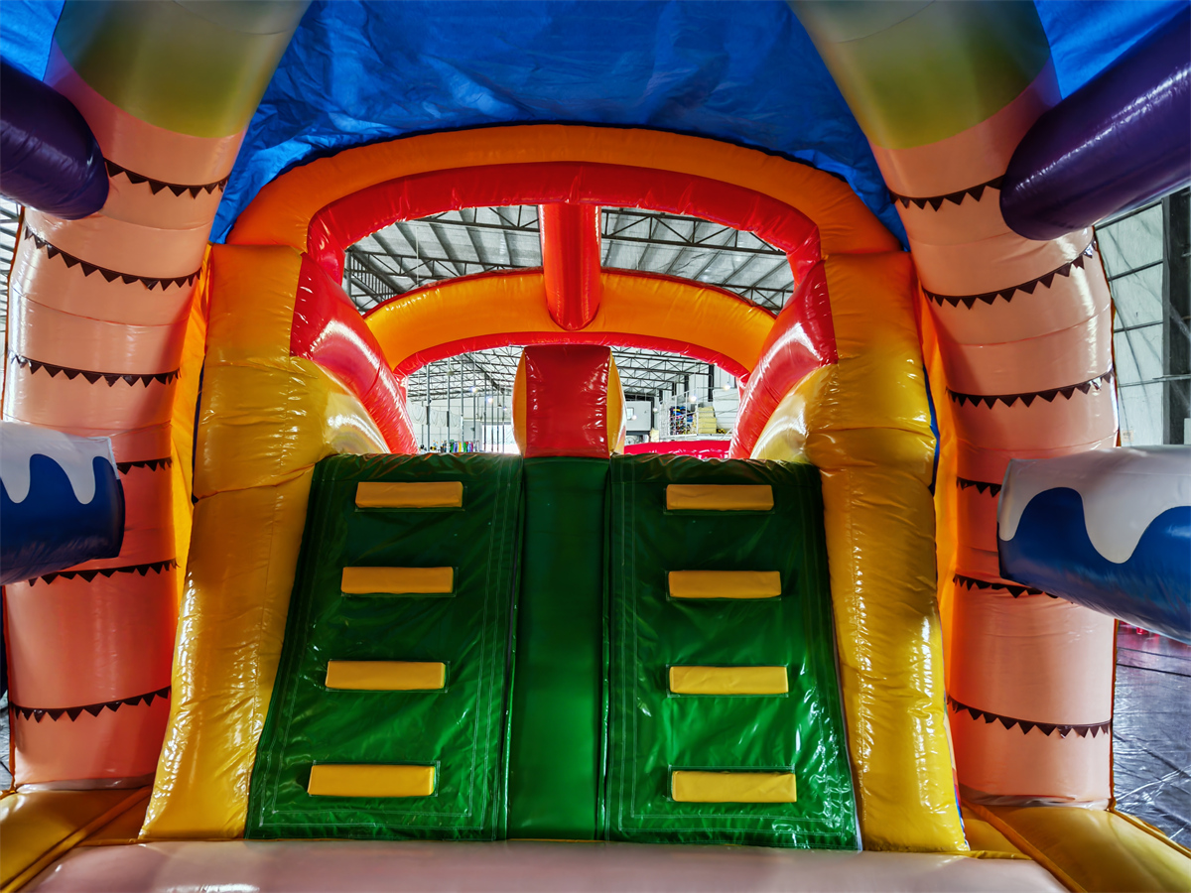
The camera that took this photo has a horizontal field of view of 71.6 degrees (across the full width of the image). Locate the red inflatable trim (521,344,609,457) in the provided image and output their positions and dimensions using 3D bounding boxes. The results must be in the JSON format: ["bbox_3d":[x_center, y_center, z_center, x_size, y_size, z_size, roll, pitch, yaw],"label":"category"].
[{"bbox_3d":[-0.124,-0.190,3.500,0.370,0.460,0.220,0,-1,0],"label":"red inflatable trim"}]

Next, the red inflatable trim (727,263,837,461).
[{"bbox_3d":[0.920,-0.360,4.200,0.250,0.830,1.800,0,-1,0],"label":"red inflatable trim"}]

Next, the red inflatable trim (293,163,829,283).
[{"bbox_3d":[-0.135,-0.980,3.680,2.130,0.460,0.500,0,-1,0],"label":"red inflatable trim"}]

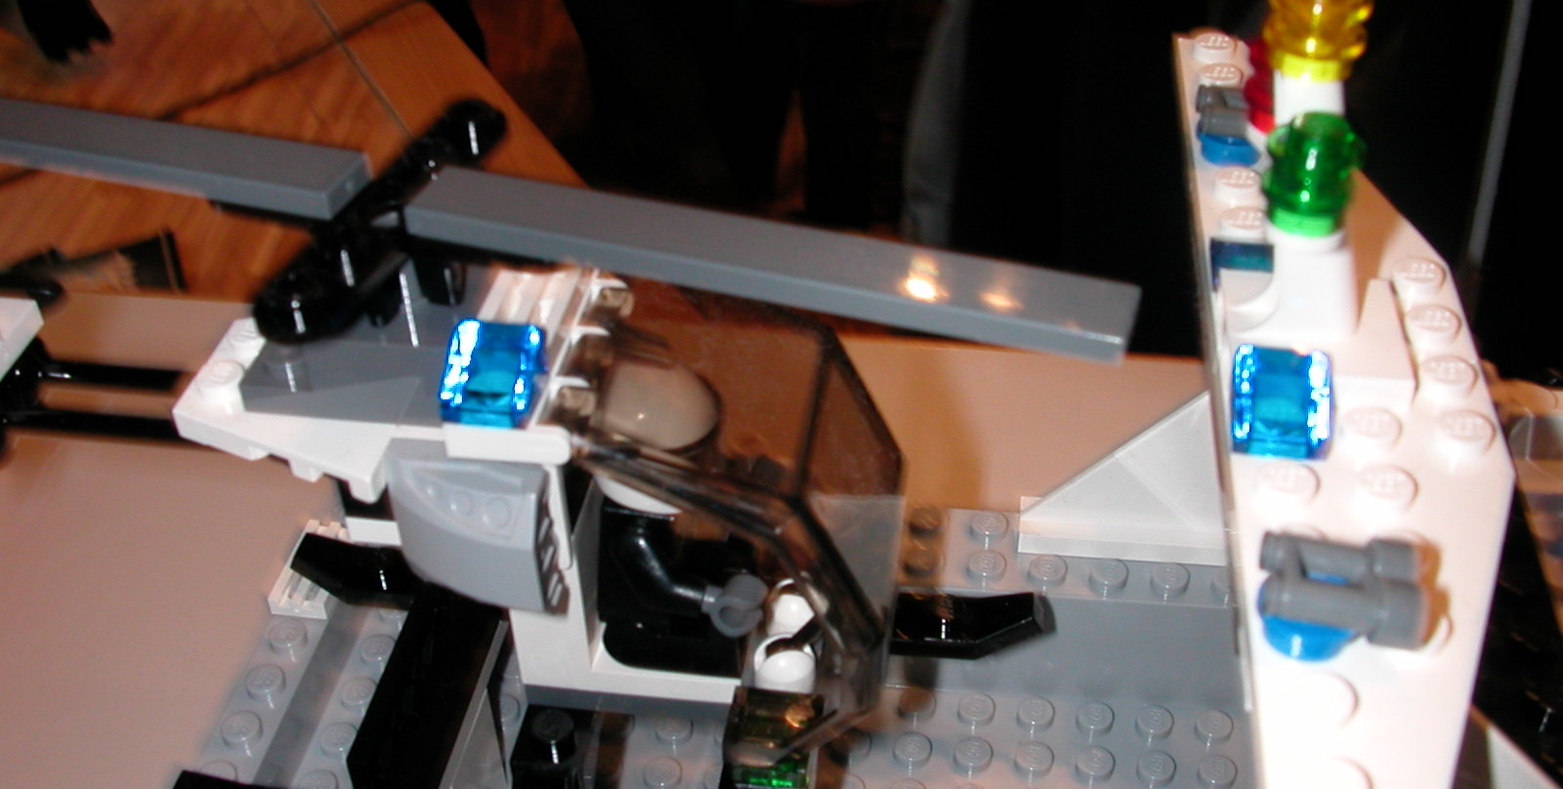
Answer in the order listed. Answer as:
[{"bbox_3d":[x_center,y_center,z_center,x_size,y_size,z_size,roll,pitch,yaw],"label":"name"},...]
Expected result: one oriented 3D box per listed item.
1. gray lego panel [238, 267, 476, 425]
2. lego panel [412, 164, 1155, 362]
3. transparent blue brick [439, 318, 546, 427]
[{"bbox_3d":[-0.040,-0.004,0.168,0.024,0.005,0.016,4,38,7],"label":"gray lego panel"},{"bbox_3d":[-0.002,-0.012,0.144,0.064,0.003,0.008,11,39,14],"label":"lego panel"},{"bbox_3d":[-0.026,-0.001,0.152,0.008,0.006,0.008,4,38,7],"label":"transparent blue brick"}]

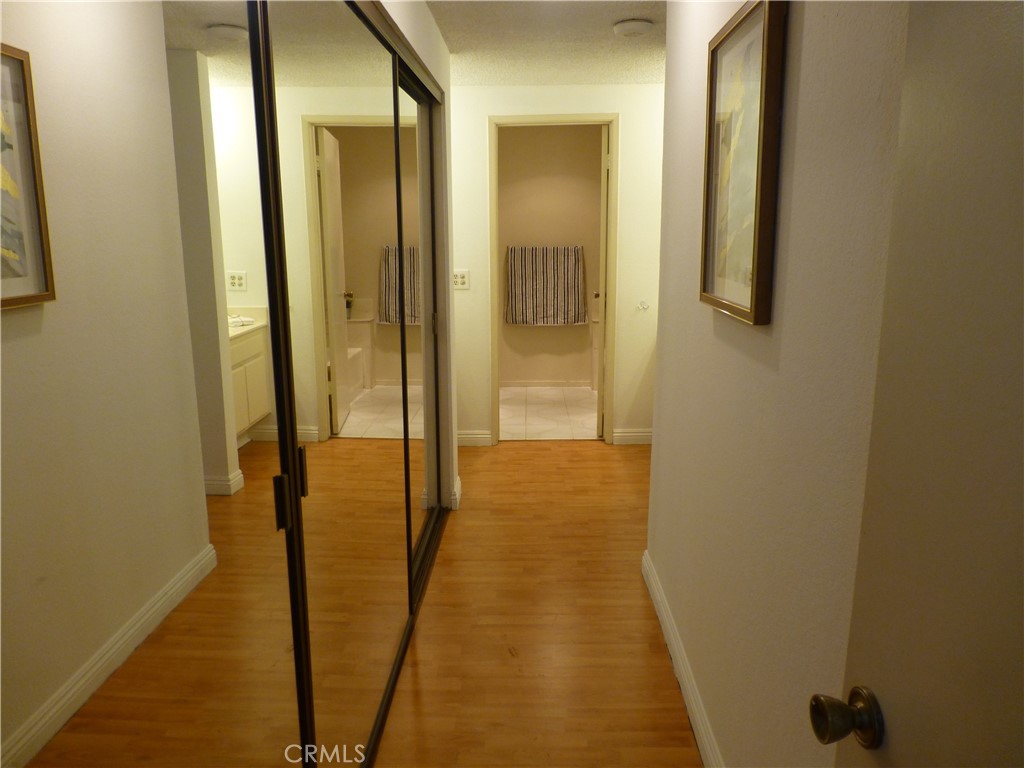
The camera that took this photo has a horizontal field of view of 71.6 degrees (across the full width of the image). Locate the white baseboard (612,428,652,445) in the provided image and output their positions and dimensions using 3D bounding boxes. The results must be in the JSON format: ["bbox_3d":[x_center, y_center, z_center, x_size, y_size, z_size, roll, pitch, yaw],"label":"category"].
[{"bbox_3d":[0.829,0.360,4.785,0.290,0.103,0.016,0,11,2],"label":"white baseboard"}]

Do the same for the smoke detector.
[{"bbox_3d":[0.537,-1.563,3.135,0.172,0.042,0.172,0,11,2],"label":"smoke detector"}]

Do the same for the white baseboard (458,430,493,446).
[{"bbox_3d":[-0.262,0.362,4.794,0.245,0.103,0.016,0,11,2],"label":"white baseboard"}]

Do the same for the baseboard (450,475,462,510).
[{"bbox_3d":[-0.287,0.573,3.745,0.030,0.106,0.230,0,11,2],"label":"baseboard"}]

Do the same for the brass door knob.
[{"bbox_3d":[0.334,0.334,0.715,0.056,0.064,0.064,-1,11,-2],"label":"brass door knob"}]

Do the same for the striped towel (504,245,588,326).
[{"bbox_3d":[0.320,-0.880,6.446,0.750,0.725,0.070,0,11,2],"label":"striped towel"}]

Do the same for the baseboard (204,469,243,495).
[{"bbox_3d":[-1.591,0.545,3.919,0.165,0.100,0.130,0,11,2],"label":"baseboard"}]

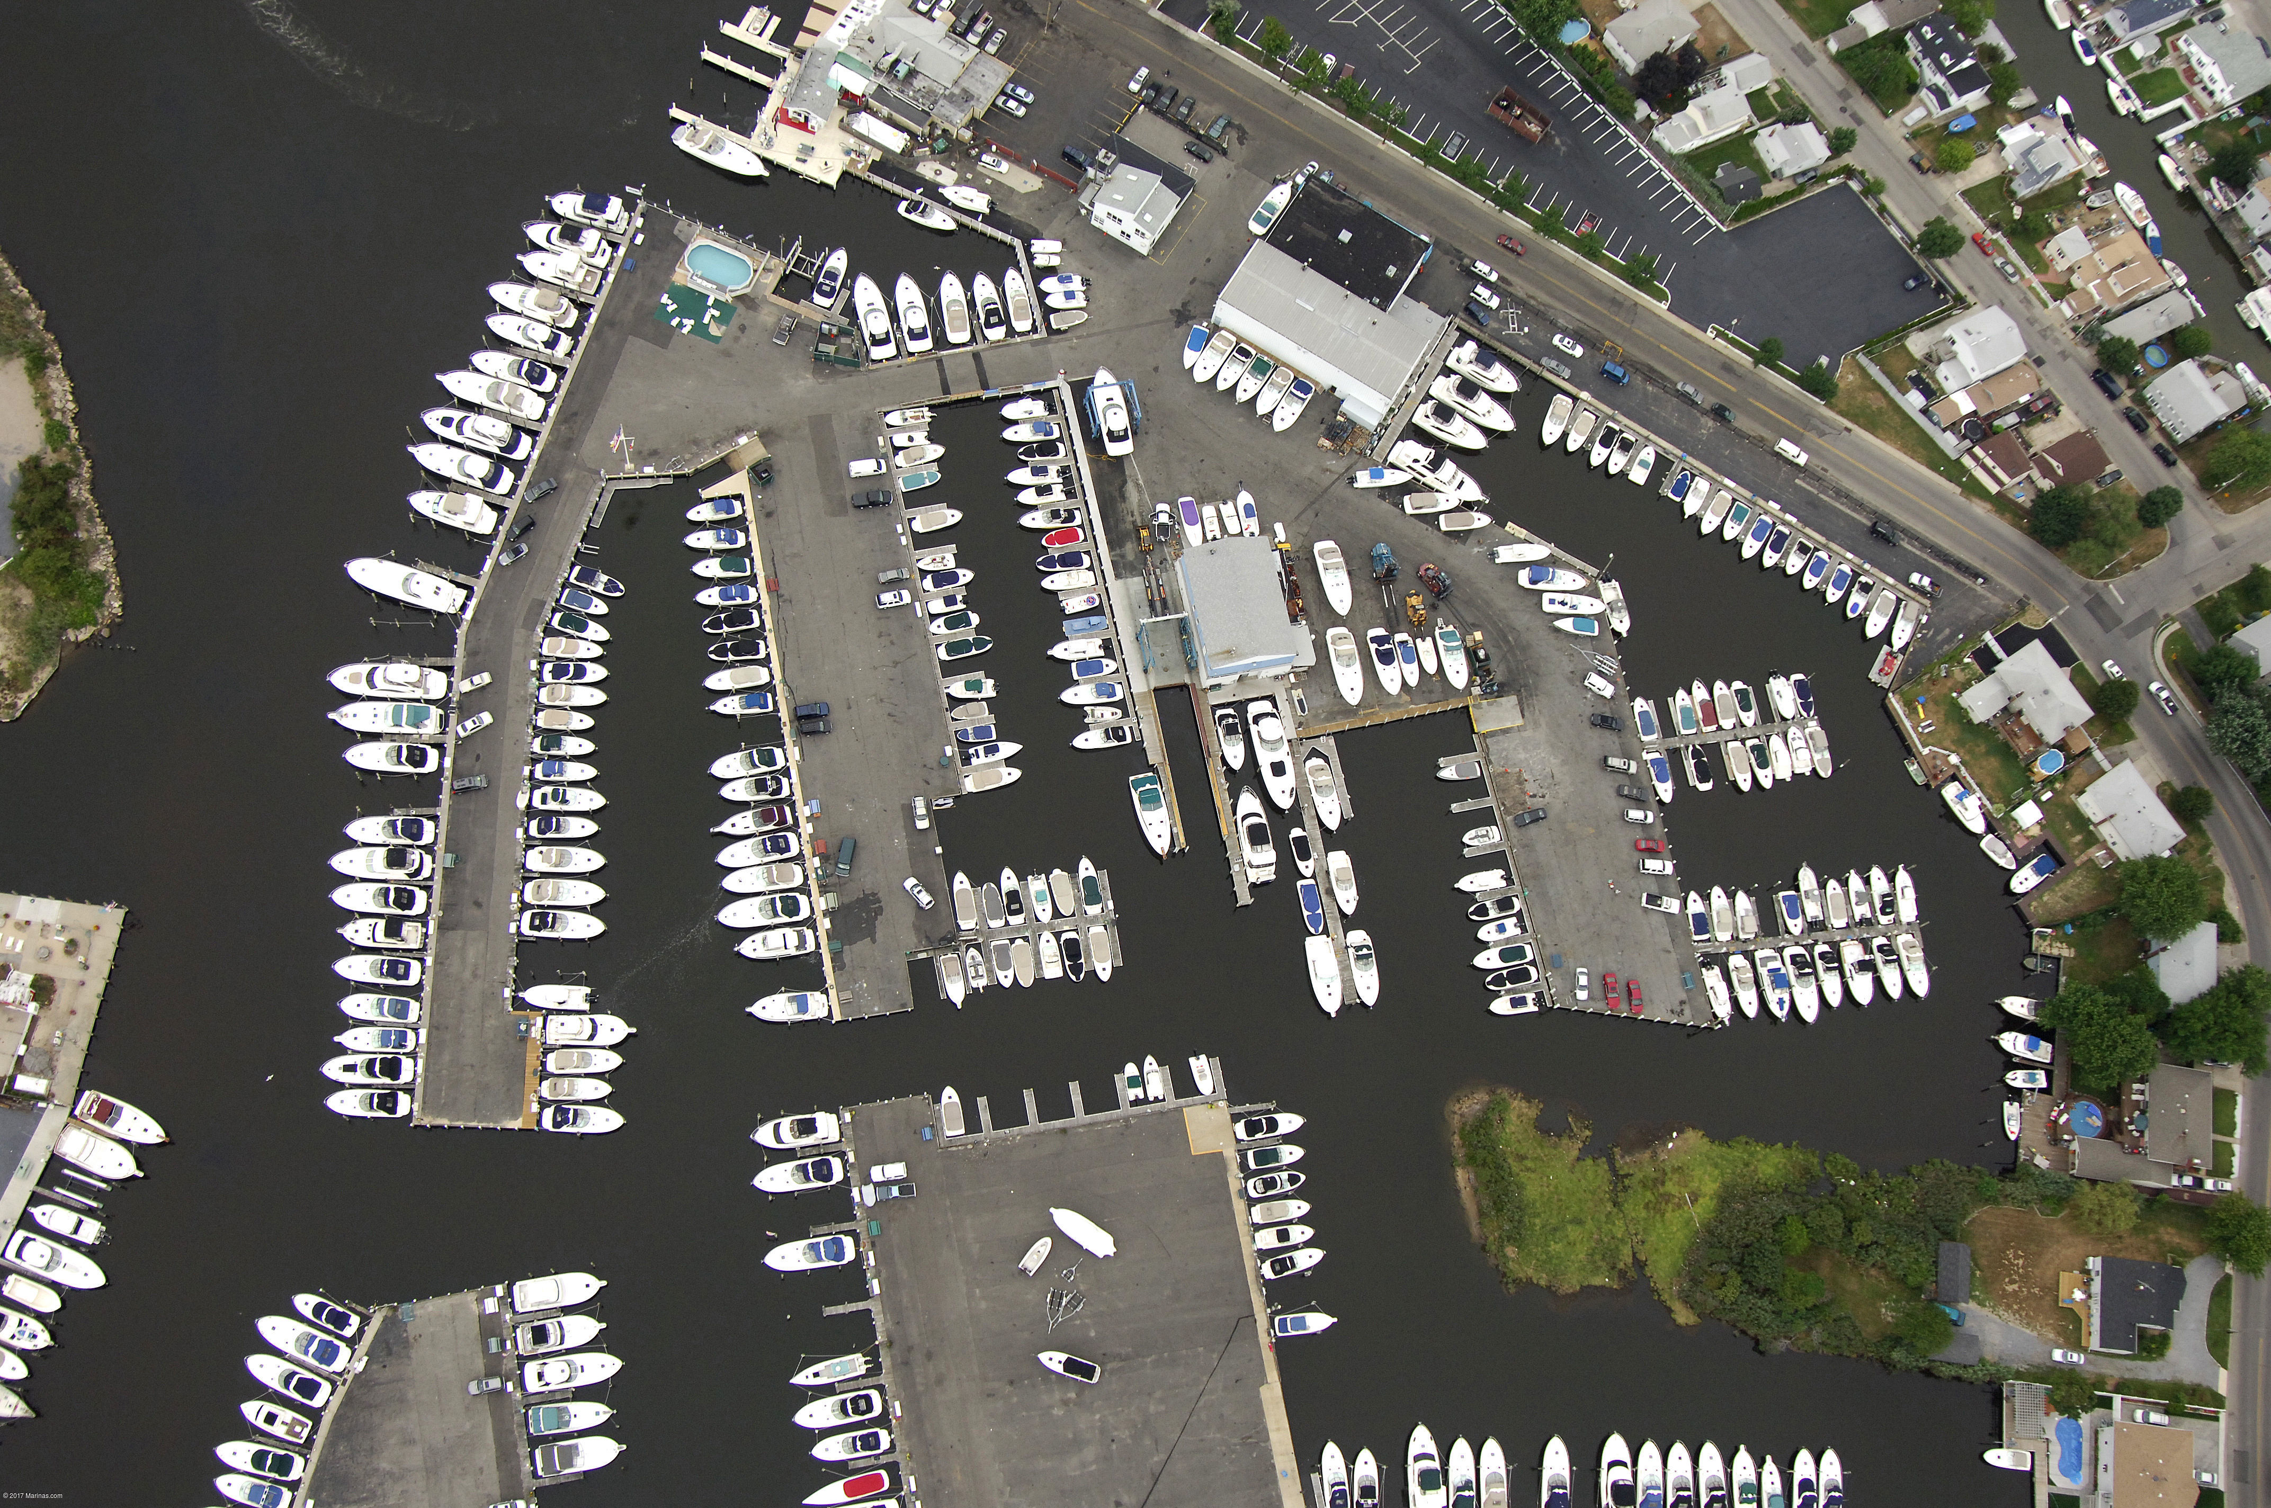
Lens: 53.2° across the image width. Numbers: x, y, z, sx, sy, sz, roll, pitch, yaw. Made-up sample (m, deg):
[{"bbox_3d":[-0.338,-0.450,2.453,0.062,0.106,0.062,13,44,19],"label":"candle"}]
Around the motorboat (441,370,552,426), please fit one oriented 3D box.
[{"bbox_3d":[-93.777,-53.285,329.189,15.790,4.200,4.400,17,69,0],"label":"motorboat"}]

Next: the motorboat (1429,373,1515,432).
[{"bbox_3d":[52.050,-53.665,346.189,14.280,5.200,4.500,35,70,7],"label":"motorboat"}]

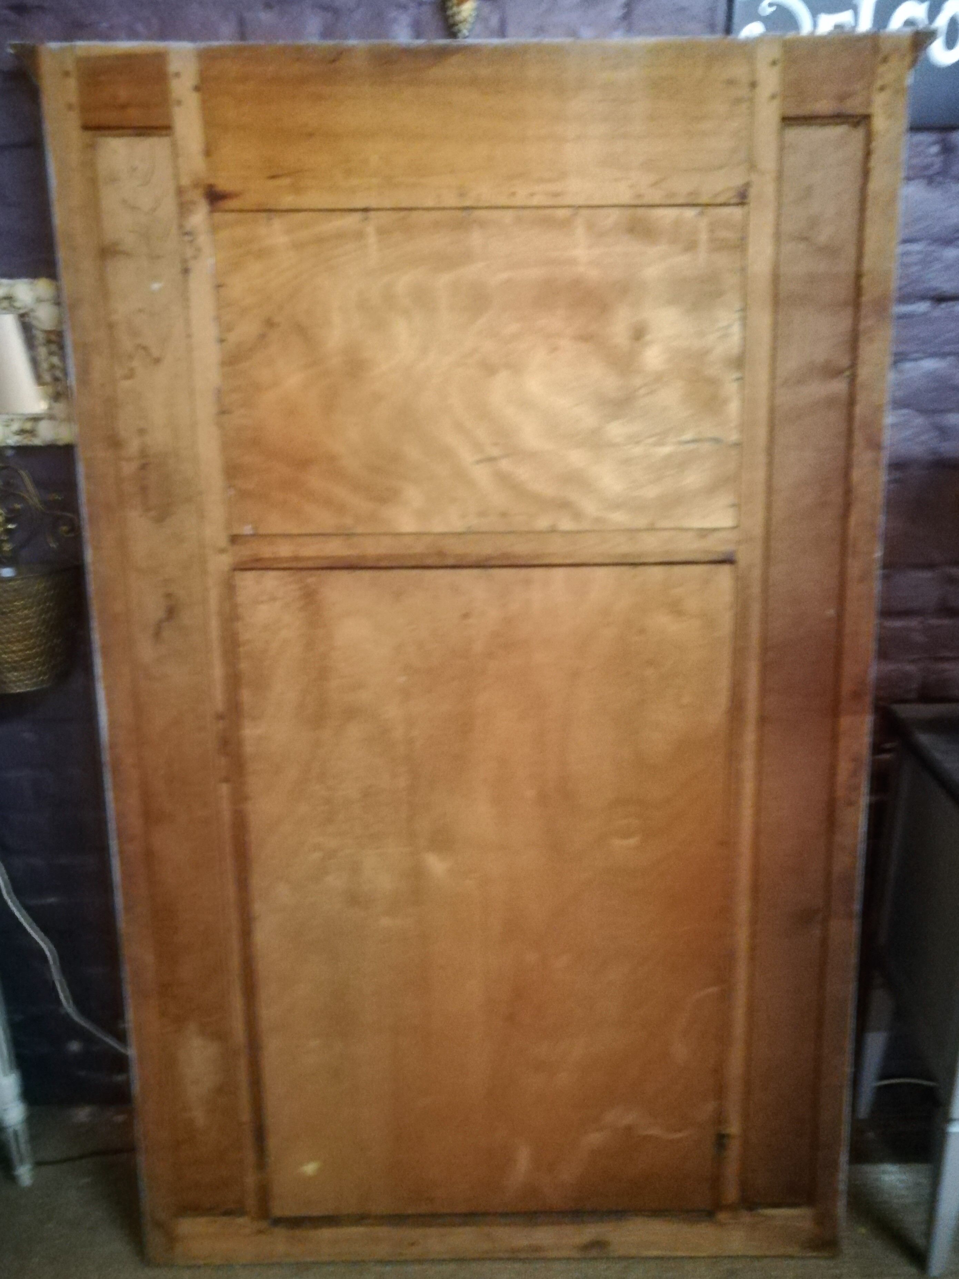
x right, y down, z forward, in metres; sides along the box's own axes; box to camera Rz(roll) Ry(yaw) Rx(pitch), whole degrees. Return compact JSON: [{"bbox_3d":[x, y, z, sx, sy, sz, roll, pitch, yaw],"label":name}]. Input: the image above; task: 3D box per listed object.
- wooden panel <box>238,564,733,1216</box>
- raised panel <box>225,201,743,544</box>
[{"bbox_3d":[0.015,0.408,1.467,0.709,1.041,0.025,-1,10,0],"label":"wooden panel"},{"bbox_3d":[0.004,-0.364,1.324,0.708,0.428,0.020,-1,10,0],"label":"raised panel"}]

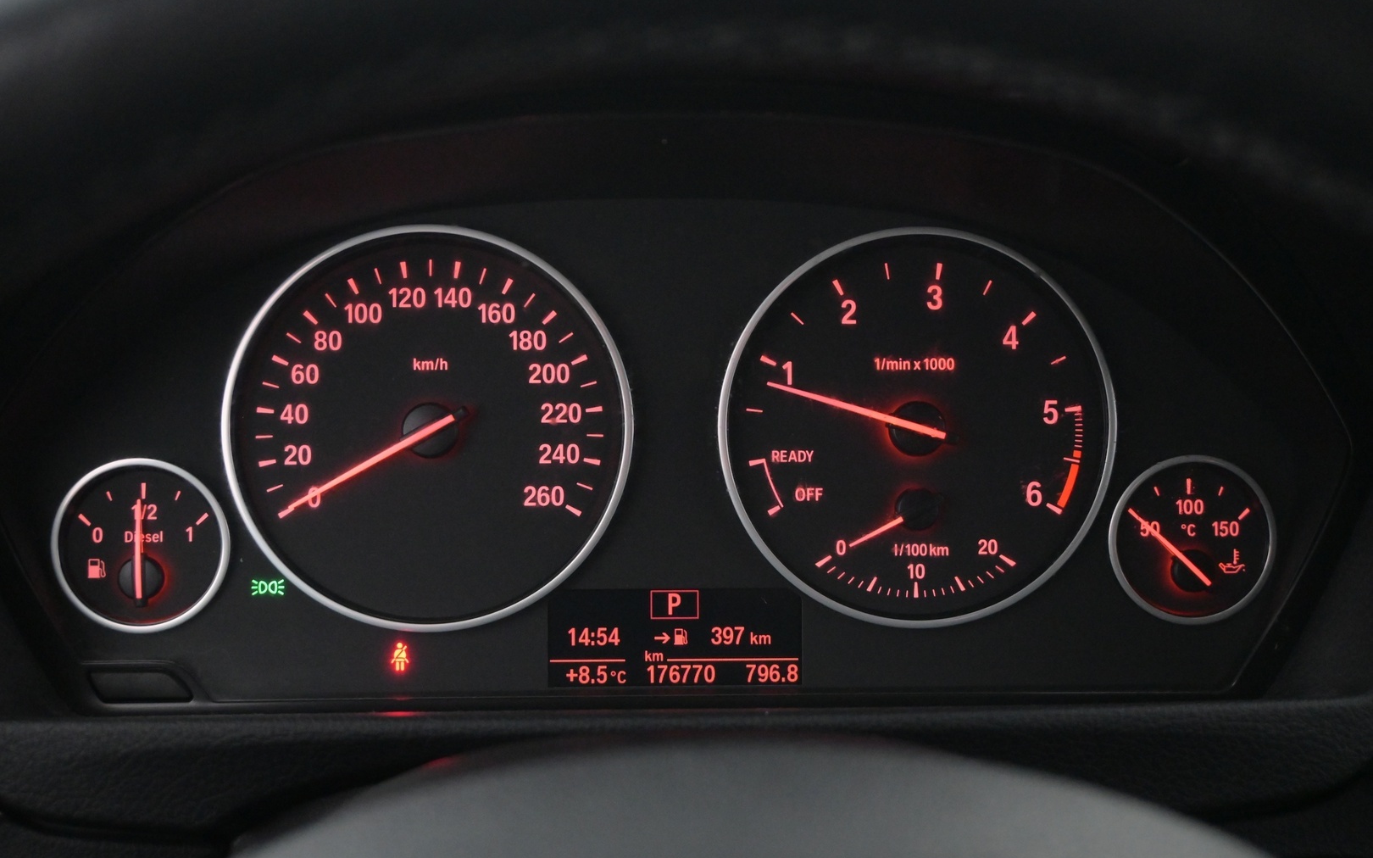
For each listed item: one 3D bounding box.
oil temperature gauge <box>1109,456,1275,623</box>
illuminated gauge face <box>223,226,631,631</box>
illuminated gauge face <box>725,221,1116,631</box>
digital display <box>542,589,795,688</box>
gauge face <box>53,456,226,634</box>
[{"bbox_3d":[0.128,0.028,0.413,0.043,0.043,0.018,-1,-4,-3],"label":"oil temperature gauge"},{"bbox_3d":[-0.065,0.000,0.405,0.102,0.102,0.020,-1,-4,-3],"label":"illuminated gauge face"},{"bbox_3d":[0.058,0.000,0.412,0.102,0.102,0.020,-1,-4,-3],"label":"illuminated gauge face"},{"bbox_3d":[-0.003,0.053,0.405,0.064,0.025,0.008,-1,-4,-3],"label":"digital display"},{"bbox_3d":[-0.134,0.029,0.399,0.043,0.043,0.018,-1,-4,-3],"label":"gauge face"}]

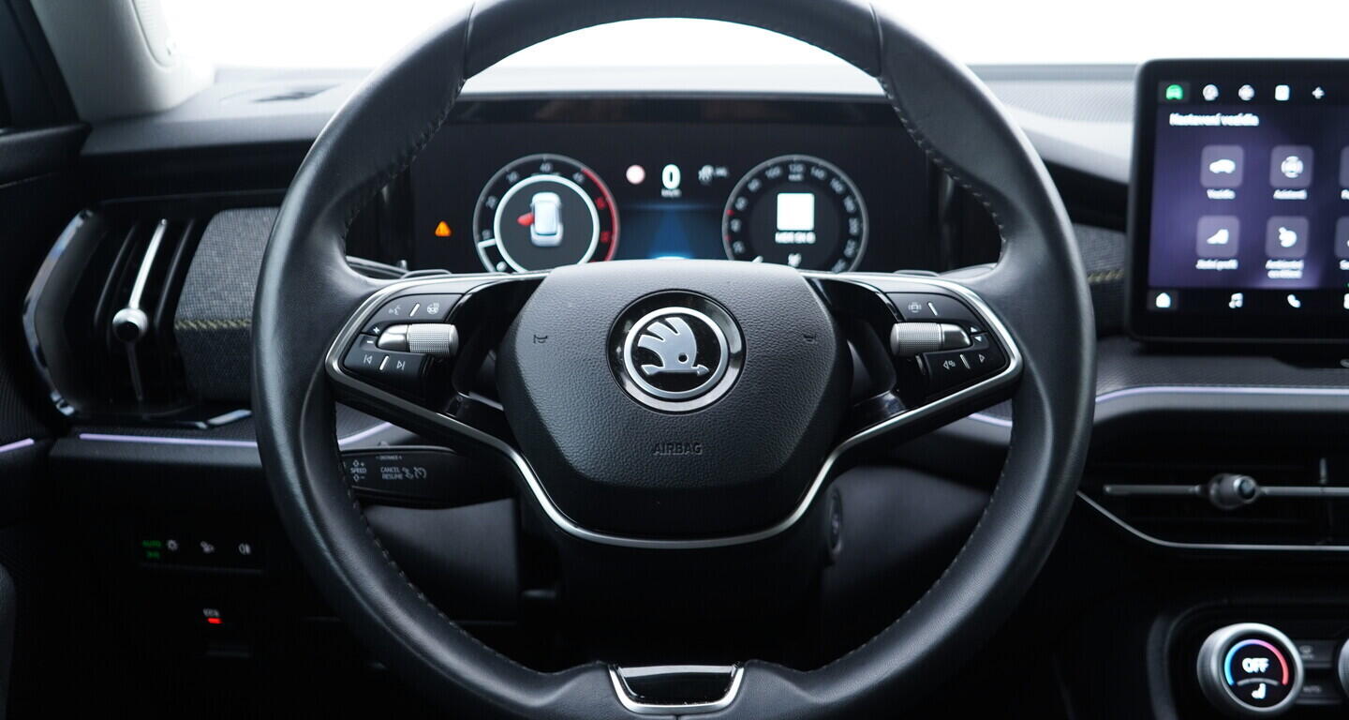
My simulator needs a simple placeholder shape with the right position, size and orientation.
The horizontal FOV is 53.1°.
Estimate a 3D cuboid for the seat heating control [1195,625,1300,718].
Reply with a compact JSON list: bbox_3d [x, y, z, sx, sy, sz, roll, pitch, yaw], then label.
[{"bbox_3d":[0.290,0.156,0.681,0.045,0.045,0.022,0,-10,0],"label":"seat heating control"}]

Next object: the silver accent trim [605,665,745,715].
[{"bbox_3d":[0.001,0.133,0.545,0.054,0.021,0.012,0,-17,0],"label":"silver accent trim"}]

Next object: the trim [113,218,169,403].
[{"bbox_3d":[-0.284,-0.028,0.718,0.018,0.099,0.040,1,-8,-6],"label":"trim"}]

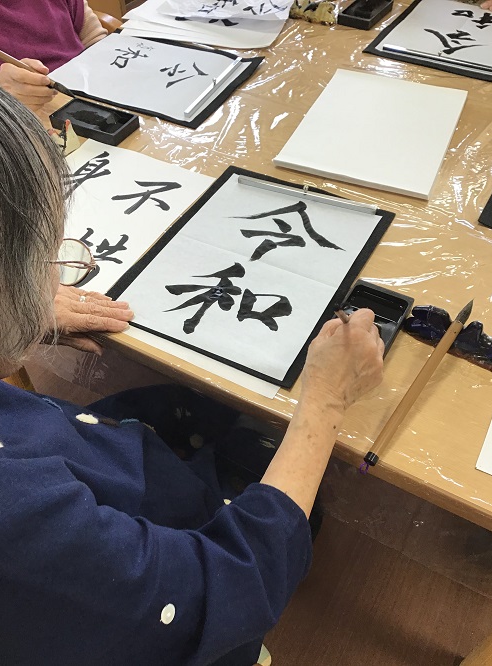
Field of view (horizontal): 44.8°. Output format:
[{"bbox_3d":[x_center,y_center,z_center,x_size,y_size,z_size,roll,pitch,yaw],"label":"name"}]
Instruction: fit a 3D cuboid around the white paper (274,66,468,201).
[{"bbox_3d":[0.222,-0.350,1.014,0.243,0.012,0.334,17,51,16],"label":"white paper"}]

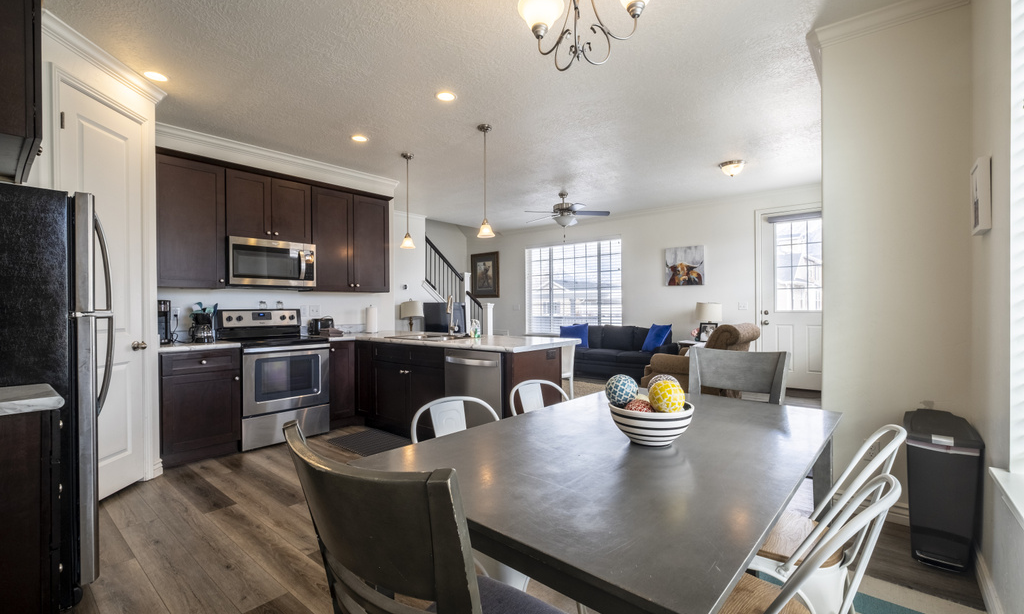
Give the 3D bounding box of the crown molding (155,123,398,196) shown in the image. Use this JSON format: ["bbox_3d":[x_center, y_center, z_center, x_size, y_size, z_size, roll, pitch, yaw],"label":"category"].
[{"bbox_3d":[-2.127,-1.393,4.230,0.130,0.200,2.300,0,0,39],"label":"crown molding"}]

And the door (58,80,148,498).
[{"bbox_3d":[-2.596,-0.048,2.728,0.050,2.500,0.610,0,0,-4],"label":"door"}]

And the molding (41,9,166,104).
[{"bbox_3d":[-2.561,-1.533,2.717,0.090,0.100,0.930,0,0,-4],"label":"molding"}]

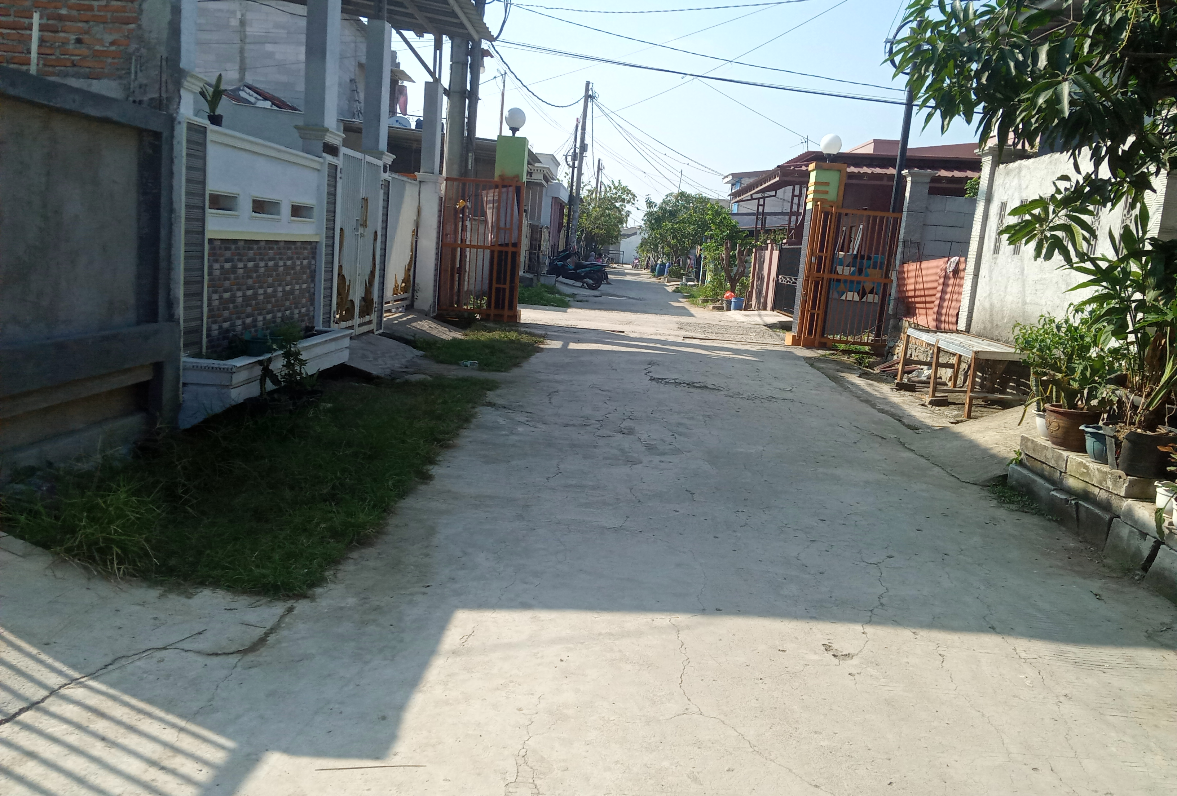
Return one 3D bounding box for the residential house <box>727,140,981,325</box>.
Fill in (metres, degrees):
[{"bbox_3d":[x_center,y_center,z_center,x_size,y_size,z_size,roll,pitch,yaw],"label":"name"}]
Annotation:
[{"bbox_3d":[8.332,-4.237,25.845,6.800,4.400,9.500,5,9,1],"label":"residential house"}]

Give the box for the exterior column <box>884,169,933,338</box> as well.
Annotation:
[{"bbox_3d":[5.093,-2.240,15.066,0.450,2.660,0.420,5,9,1],"label":"exterior column"}]

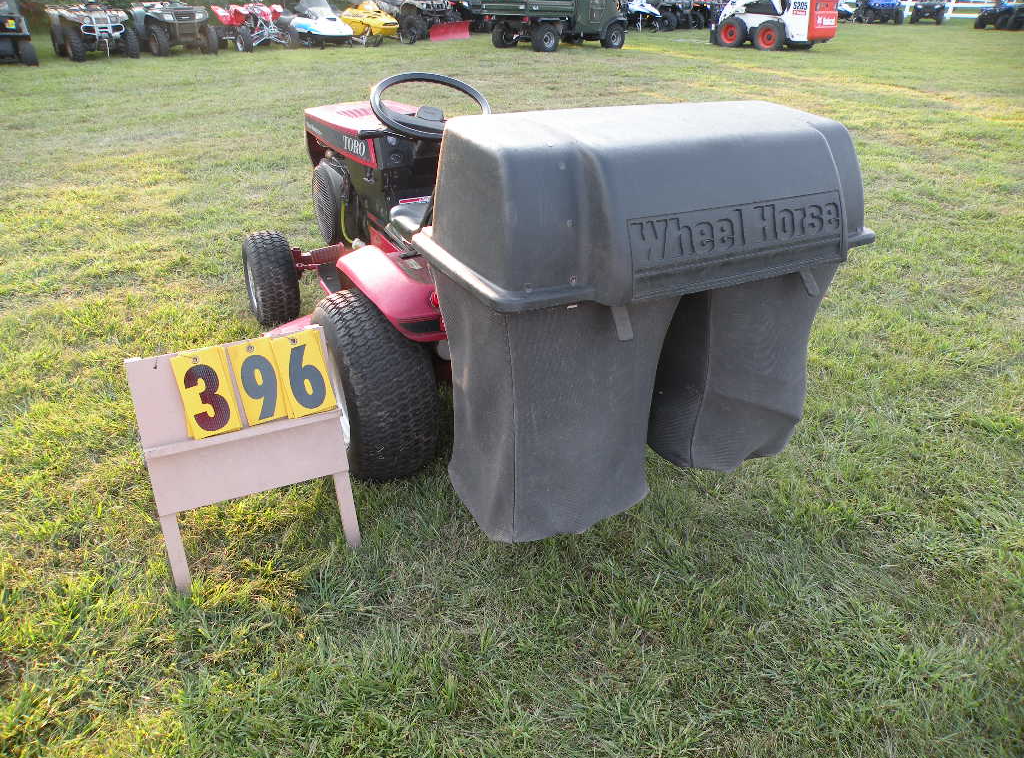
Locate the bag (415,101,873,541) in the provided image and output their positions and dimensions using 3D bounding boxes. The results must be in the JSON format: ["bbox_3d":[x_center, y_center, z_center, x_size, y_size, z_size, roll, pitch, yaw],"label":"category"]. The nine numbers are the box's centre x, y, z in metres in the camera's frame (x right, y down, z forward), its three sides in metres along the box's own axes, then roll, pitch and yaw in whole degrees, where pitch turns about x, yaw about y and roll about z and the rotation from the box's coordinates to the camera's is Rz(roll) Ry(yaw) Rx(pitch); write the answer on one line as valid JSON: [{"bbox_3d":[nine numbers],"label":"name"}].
[{"bbox_3d":[0.317,-0.189,1.927,0.980,0.847,0.483,-13,31,-24],"label":"bag"}]

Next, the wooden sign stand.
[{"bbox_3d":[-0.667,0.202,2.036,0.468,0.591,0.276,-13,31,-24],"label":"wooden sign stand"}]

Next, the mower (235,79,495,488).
[{"bbox_3d":[-0.321,-0.497,2.814,1.044,1.074,1.803,-13,31,-24],"label":"mower"}]

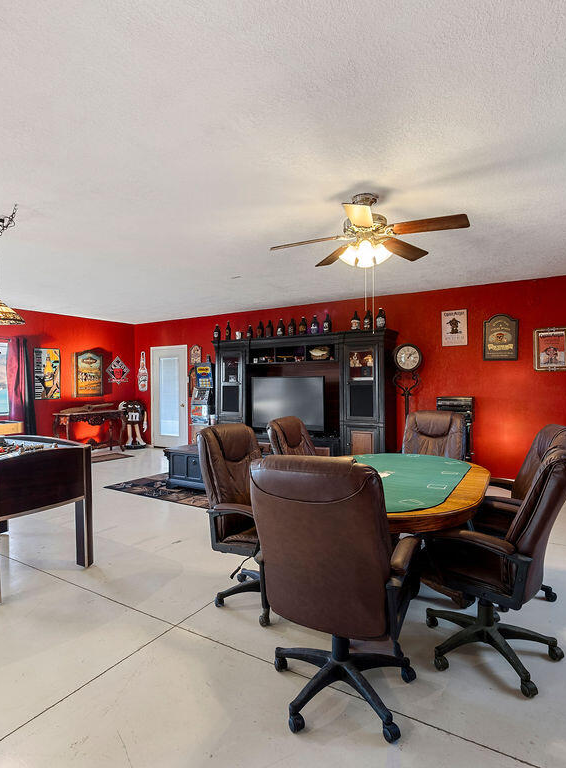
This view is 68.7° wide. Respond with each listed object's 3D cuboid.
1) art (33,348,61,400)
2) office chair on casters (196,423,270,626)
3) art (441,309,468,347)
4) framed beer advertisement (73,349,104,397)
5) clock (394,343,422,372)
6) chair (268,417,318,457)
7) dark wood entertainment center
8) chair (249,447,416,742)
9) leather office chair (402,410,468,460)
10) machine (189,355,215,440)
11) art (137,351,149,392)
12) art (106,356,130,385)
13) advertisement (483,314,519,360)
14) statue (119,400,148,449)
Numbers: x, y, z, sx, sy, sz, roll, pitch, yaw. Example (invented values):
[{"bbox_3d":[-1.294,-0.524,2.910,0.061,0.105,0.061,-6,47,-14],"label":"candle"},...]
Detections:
[{"bbox_3d":[-4.221,-0.176,7.458,0.030,0.897,0.468,-1,0,31],"label":"art"},{"bbox_3d":[-0.124,0.812,2.630,0.700,1.100,0.660,0,0,25],"label":"office chair on casters"},{"bbox_3d":[2.350,-0.761,5.671,0.339,0.488,0.030,-1,0,31],"label":"art"},{"bbox_3d":[-3.778,-0.203,8.039,0.110,0.909,0.562,0,1,32],"label":"framed beer advertisement"},{"bbox_3d":[1.770,-0.374,5.842,0.399,0.399,0.100,-1,0,31],"label":"clock"},{"bbox_3d":[0.292,0.795,3.111,0.737,1.076,0.658,-1,0,34],"label":"chair"},{"bbox_3d":[0.271,0.293,6.554,2.930,2.070,0.660,0,0,30],"label":"dark wood entertainment center"},{"bbox_3d":[0.267,0.814,1.832,0.660,1.100,0.720,0,0,24],"label":"chair"},{"bbox_3d":[1.242,0.778,3.575,0.658,1.076,0.737,-1,0,29],"label":"leather office chair"},{"bbox_3d":[-1.353,0.408,7.561,0.450,1.860,0.520,0,0,30],"label":"machine"},{"bbox_3d":[-3.024,-0.260,8.934,0.319,0.857,0.030,-1,0,31],"label":"art"},{"bbox_3d":[-3.445,-0.281,8.677,0.025,0.591,0.589,0,1,32],"label":"art"},{"bbox_3d":[2.868,-0.609,5.446,0.404,0.606,0.035,0,0,30],"label":"advertisement"},{"bbox_3d":[-3.107,0.848,8.659,0.580,1.000,0.420,-1,0,-18],"label":"statue"}]

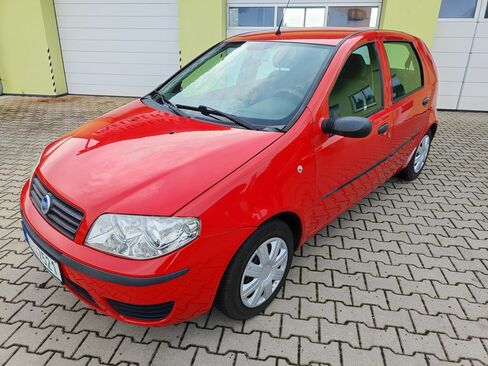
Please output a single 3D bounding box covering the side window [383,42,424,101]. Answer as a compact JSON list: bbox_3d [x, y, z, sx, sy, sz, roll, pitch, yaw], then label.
[{"bbox_3d":[1.307,-0.913,2.620,0.720,0.450,0.050,-24,15,-41],"label":"side window"}]

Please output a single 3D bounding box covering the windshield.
[{"bbox_3d":[-0.078,-0.722,2.189,1.360,0.100,0.830,21,61,40],"label":"windshield"}]

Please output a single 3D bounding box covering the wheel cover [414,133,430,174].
[{"bbox_3d":[1.822,-0.291,3.330,0.050,0.395,0.395,21,33,40],"label":"wheel cover"}]

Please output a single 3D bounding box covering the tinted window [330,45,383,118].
[{"bbox_3d":[0.691,-0.635,2.041,0.800,0.460,0.050,-24,15,-41],"label":"tinted window"}]

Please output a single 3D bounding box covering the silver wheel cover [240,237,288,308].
[{"bbox_3d":[0.116,0.474,1.732,0.050,0.395,0.395,21,33,40],"label":"silver wheel cover"}]

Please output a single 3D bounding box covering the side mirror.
[{"bbox_3d":[0.560,-0.302,1.756,0.230,0.145,0.160,21,33,40],"label":"side mirror"}]

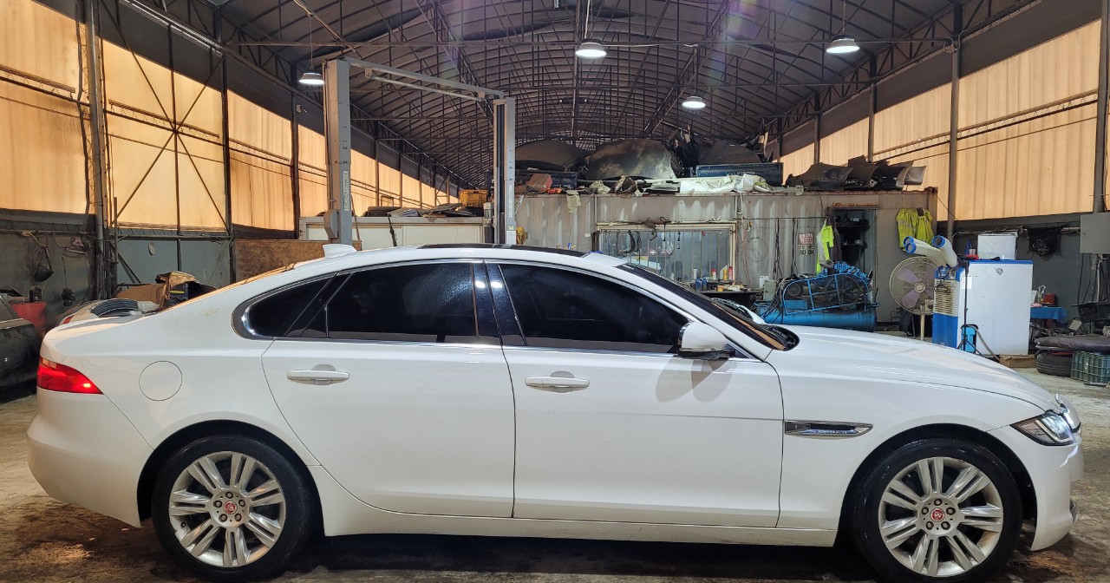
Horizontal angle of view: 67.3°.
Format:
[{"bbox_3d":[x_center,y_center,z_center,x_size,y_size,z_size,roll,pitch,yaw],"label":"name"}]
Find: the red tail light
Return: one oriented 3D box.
[{"bbox_3d":[-2.114,0.360,3.686,0.360,0.145,0.260,0,3,2],"label":"red tail light"}]

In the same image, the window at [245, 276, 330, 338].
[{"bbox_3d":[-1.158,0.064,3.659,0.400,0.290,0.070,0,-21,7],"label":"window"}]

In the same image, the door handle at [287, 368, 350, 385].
[{"bbox_3d":[-0.987,0.358,3.473,0.262,0.060,0.050,0,3,2],"label":"door handle"}]

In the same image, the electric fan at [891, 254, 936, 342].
[{"bbox_3d":[5.131,0.140,11.735,0.840,1.270,0.500,2,4,30],"label":"electric fan"}]

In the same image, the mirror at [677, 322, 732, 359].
[{"bbox_3d":[0.603,0.195,3.407,0.200,0.145,0.230,0,3,2],"label":"mirror"}]

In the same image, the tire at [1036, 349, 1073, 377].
[{"bbox_3d":[5.862,0.811,9.475,0.660,0.220,0.660,2,3,32],"label":"tire"}]

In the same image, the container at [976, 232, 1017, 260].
[{"bbox_3d":[5.564,-0.568,10.500,0.430,0.355,0.360,1,3,28],"label":"container"}]

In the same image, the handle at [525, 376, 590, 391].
[{"bbox_3d":[0.011,0.372,3.417,0.267,0.058,0.055,0,3,2],"label":"handle"}]

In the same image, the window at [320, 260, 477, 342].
[{"bbox_3d":[-0.662,0.049,3.581,0.650,0.370,0.050,0,-21,2],"label":"window"}]

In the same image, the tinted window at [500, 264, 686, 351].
[{"bbox_3d":[0.215,0.064,3.555,0.940,0.390,0.070,0,-20,2],"label":"tinted window"}]

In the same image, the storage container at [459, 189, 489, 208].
[{"bbox_3d":[-1.650,-1.880,16.968,0.540,0.380,0.450,-1,3,-14],"label":"storage container"}]

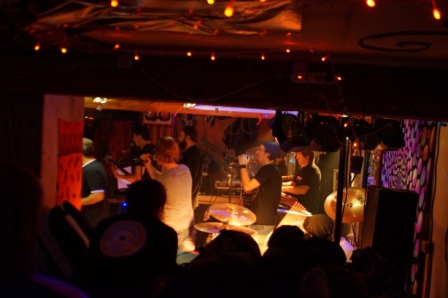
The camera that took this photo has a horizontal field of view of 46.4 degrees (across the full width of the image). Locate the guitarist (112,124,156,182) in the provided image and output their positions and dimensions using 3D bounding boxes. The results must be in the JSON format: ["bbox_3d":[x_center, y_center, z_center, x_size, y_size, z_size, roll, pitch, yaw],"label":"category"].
[{"bbox_3d":[-1.128,0.564,6.748,0.560,1.760,0.520,2,3,9],"label":"guitarist"}]

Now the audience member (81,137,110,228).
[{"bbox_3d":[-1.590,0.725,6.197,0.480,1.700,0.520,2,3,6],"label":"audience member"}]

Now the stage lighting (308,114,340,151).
[{"bbox_3d":[0.770,-0.119,4.000,0.230,0.250,0.260,1,-23,-22],"label":"stage lighting"}]

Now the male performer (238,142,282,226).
[{"bbox_3d":[0.420,0.786,5.847,0.500,1.720,0.500,2,3,3],"label":"male performer"}]

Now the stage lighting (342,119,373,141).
[{"bbox_3d":[1.048,-0.145,4.100,0.220,0.230,0.250,1,-23,-22],"label":"stage lighting"}]

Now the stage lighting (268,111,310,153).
[{"bbox_3d":[0.495,-0.132,3.950,0.260,0.270,0.270,1,-23,-22],"label":"stage lighting"}]

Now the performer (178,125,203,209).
[{"bbox_3d":[-0.468,0.586,6.849,0.420,1.800,0.500,3,3,15],"label":"performer"}]

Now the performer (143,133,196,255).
[{"bbox_3d":[-0.552,0.737,5.548,0.500,1.740,0.500,4,4,37],"label":"performer"}]

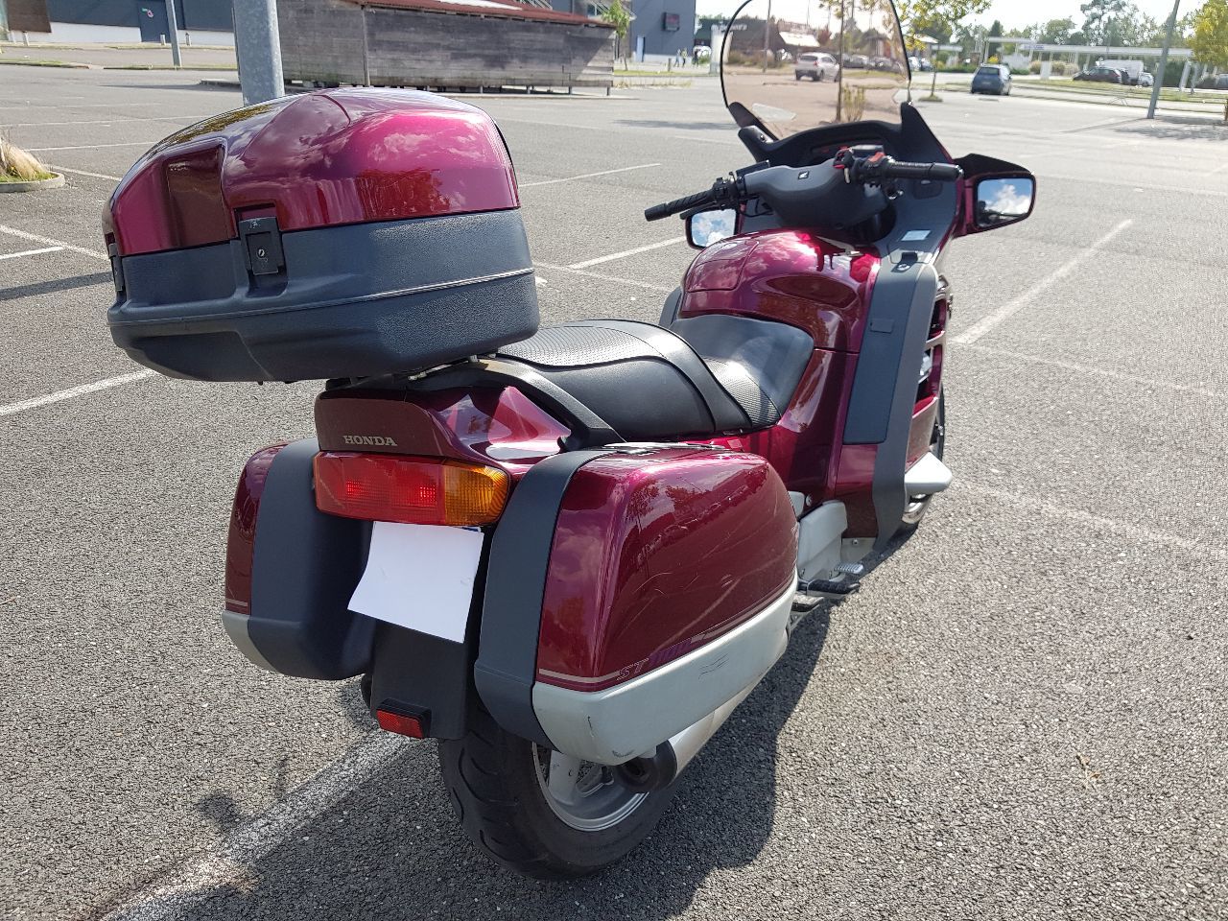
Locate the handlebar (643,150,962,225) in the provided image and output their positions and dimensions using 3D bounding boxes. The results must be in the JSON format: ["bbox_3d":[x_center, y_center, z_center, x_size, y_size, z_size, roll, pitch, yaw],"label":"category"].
[{"bbox_3d":[0.429,-0.609,2.107,0.760,0.160,0.220,3,19,35],"label":"handlebar"}]

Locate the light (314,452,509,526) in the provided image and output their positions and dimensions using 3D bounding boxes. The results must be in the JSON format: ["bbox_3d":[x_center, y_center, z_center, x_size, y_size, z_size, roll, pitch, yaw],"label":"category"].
[{"bbox_3d":[-0.263,0.020,1.172,0.360,0.087,0.095,3,19,35],"label":"light"}]

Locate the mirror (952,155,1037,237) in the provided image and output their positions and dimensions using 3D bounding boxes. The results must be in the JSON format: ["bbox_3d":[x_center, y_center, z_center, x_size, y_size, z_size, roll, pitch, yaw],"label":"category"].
[{"bbox_3d":[0.894,-0.620,2.141,0.180,0.165,0.160,3,19,35],"label":"mirror"}]

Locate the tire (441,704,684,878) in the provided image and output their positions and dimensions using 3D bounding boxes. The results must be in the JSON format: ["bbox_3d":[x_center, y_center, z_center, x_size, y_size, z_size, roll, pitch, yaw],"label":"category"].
[{"bbox_3d":[-0.029,0.352,1.526,0.160,0.650,0.650,3,19,35],"label":"tire"}]

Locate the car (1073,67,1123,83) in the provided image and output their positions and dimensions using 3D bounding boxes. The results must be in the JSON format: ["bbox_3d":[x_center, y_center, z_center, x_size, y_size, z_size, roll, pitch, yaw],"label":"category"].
[{"bbox_3d":[48.802,-38.790,93.000,4.300,1.480,1.780,21,30,36],"label":"car"}]

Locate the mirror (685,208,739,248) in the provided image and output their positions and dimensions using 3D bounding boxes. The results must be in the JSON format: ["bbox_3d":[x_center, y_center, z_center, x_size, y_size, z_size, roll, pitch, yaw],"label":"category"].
[{"bbox_3d":[0.306,-0.649,2.556,0.180,0.165,0.160,3,19,35],"label":"mirror"}]

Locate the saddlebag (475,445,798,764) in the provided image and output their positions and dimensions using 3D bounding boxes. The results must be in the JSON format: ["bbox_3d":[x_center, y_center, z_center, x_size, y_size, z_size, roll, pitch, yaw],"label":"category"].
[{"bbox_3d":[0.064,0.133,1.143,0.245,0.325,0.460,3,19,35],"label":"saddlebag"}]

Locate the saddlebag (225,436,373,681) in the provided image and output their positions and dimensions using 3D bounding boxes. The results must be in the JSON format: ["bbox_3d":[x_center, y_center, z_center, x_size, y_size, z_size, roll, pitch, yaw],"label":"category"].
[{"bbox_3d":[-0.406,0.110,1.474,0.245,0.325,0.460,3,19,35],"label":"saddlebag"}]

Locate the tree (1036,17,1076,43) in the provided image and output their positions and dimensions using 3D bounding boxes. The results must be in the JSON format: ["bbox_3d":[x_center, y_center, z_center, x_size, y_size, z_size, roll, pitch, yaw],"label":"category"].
[{"bbox_3d":[61.266,-57.658,129.675,5.590,8.290,5.590,13,26,23],"label":"tree"}]

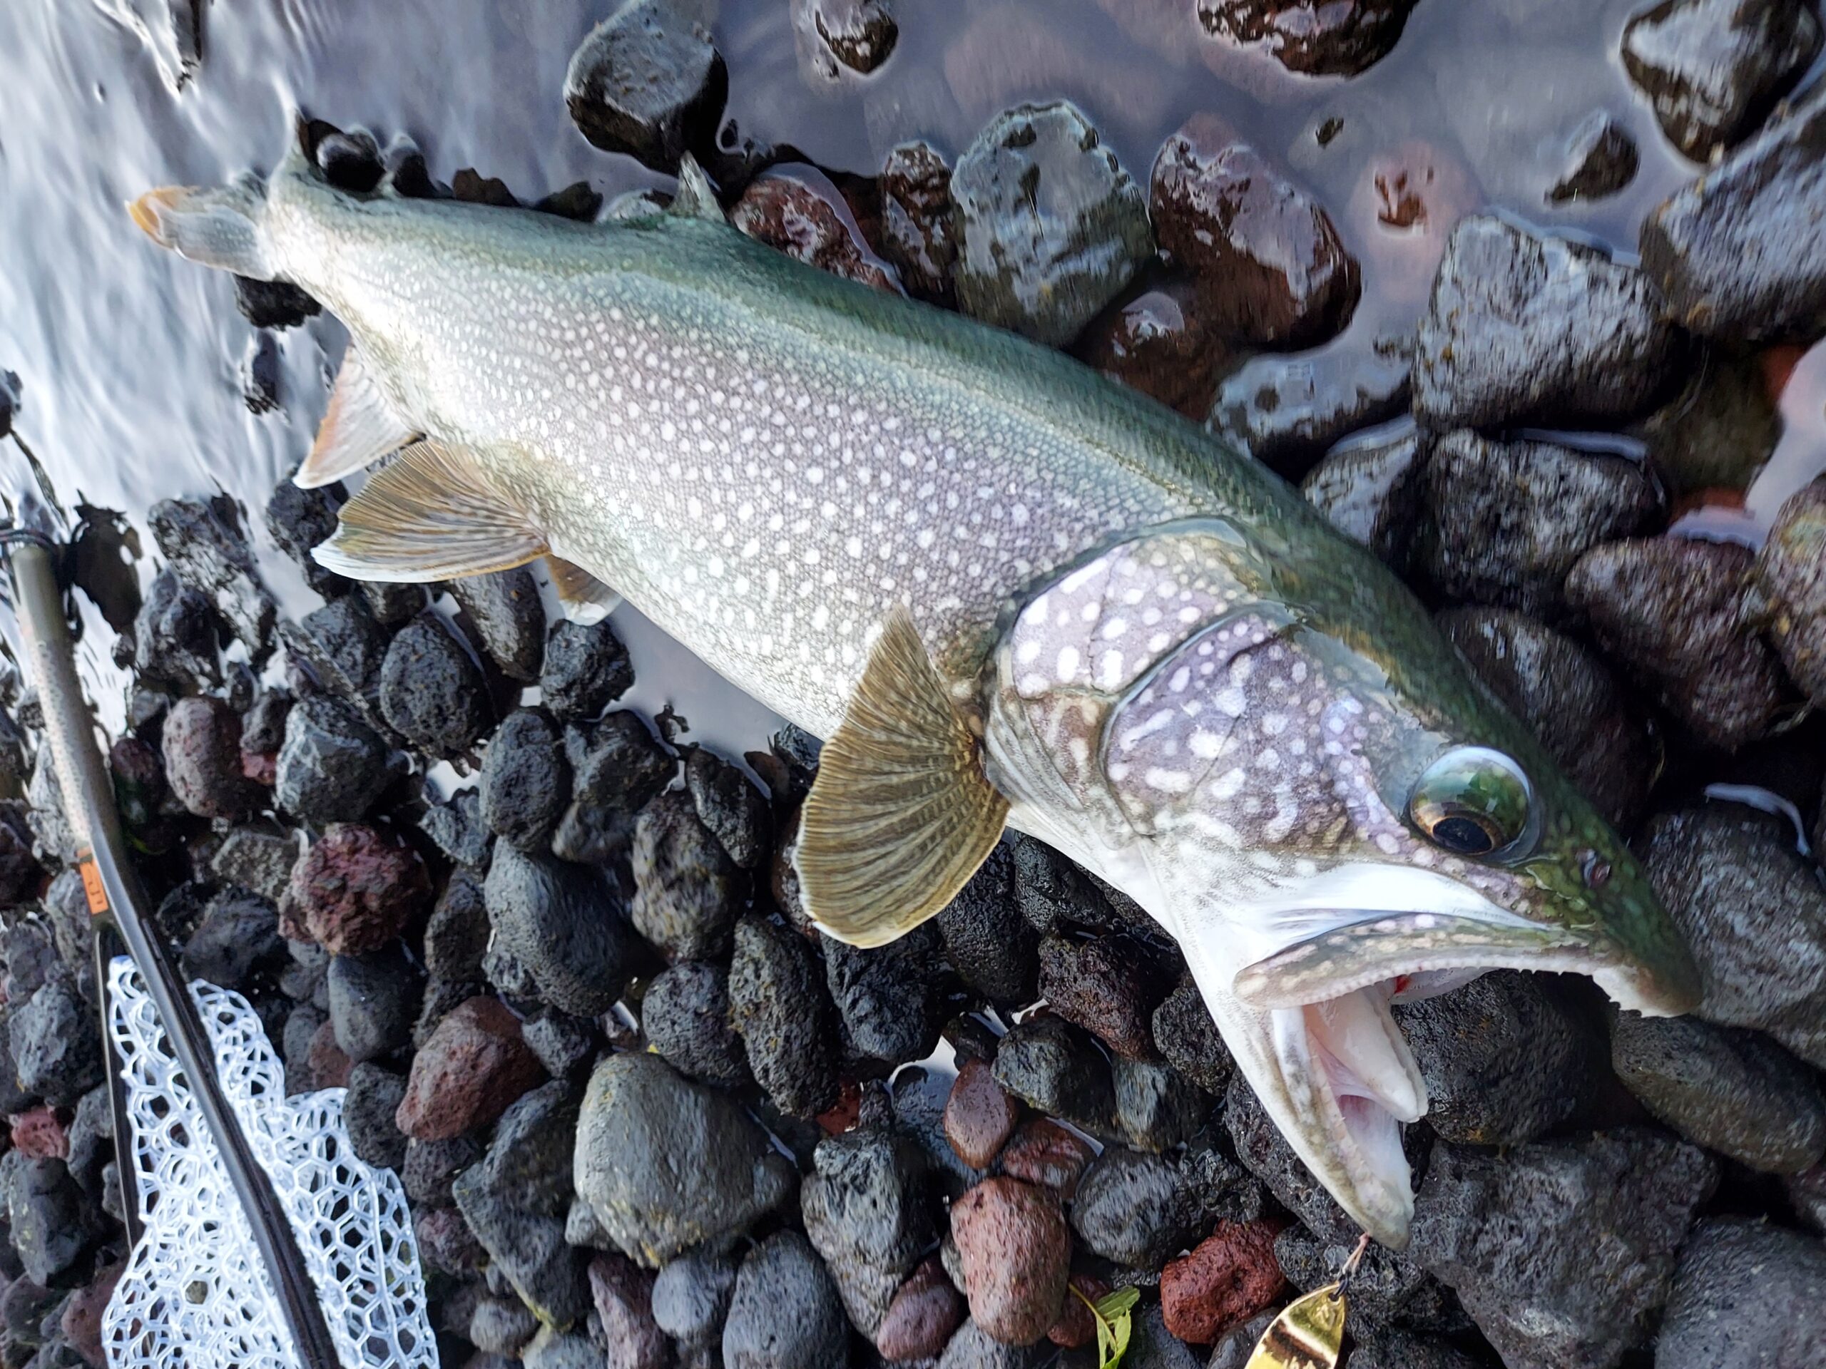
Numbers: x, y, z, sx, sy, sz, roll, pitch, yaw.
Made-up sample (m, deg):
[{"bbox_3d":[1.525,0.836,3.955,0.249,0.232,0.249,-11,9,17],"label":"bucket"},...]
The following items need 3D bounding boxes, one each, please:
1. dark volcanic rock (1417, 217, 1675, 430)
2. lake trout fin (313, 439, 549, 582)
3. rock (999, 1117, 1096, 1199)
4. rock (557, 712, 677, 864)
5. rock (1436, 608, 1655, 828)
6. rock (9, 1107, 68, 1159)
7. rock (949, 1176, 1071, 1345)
[{"bbox_3d":[0.138,-0.079,0.289,0.057,0.038,0.041,36,112,34],"label":"dark volcanic rock"},{"bbox_3d":[-0.186,-0.067,0.510,0.092,0.025,0.055,-7,89,11],"label":"lake trout fin"},{"bbox_3d":[0.042,0.149,0.417,0.036,0.026,0.031,0,90,38],"label":"rock"},{"bbox_3d":[-0.112,0.039,0.498,0.049,0.042,0.058,24,105,37],"label":"rock"},{"bbox_3d":[0.141,0.009,0.300,0.037,0.035,0.054,-46,62,30],"label":"rock"},{"bbox_3d":[-0.576,0.296,0.869,0.045,0.030,0.032,0,90,38],"label":"rock"},{"bbox_3d":[0.030,0.180,0.413,0.040,0.034,0.051,0,90,38],"label":"rock"}]

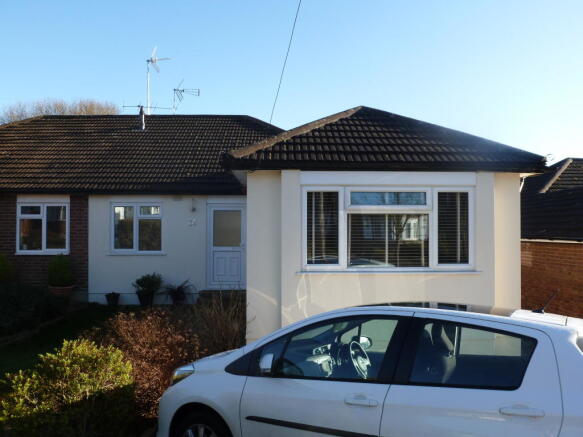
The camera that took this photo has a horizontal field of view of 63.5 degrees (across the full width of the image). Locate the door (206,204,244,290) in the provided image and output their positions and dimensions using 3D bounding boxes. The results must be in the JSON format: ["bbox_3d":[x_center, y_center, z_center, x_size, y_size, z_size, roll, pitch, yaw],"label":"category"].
[{"bbox_3d":[-1.498,0.662,10.950,0.930,2.000,0.100,0,-1,0],"label":"door"}]

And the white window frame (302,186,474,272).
[{"bbox_3d":[1.333,0.144,6.480,2.370,1.180,0.100,0,-1,0],"label":"white window frame"}]

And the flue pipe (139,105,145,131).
[{"bbox_3d":[-4.486,-3.005,14.100,0.160,0.760,0.160,0,-1,0],"label":"flue pipe"}]

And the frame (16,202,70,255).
[{"bbox_3d":[-5.759,0.239,10.950,1.240,1.200,0.100,0,-1,0],"label":"frame"}]

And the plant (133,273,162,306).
[{"bbox_3d":[-3.239,1.599,10.620,0.660,0.760,0.620,0,-1,0],"label":"plant"}]

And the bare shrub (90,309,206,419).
[{"bbox_3d":[-1.777,1.753,5.700,1.420,1.150,1.250,0,-1,0],"label":"bare shrub"}]

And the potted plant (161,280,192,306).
[{"bbox_3d":[-2.574,1.664,10.600,0.780,0.570,0.700,0,-1,0],"label":"potted plant"}]

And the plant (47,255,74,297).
[{"bbox_3d":[-5.035,1.278,10.300,0.550,0.980,0.550,0,-1,0],"label":"plant"}]

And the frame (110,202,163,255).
[{"bbox_3d":[-3.595,0.239,10.950,1.210,1.200,0.100,0,-1,0],"label":"frame"}]

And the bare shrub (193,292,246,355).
[{"bbox_3d":[-1.129,1.670,7.500,0.950,1.000,0.900,0,-1,0],"label":"bare shrub"}]

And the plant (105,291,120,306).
[{"bbox_3d":[-4.039,1.818,10.650,0.340,0.330,0.340,0,-1,0],"label":"plant"}]

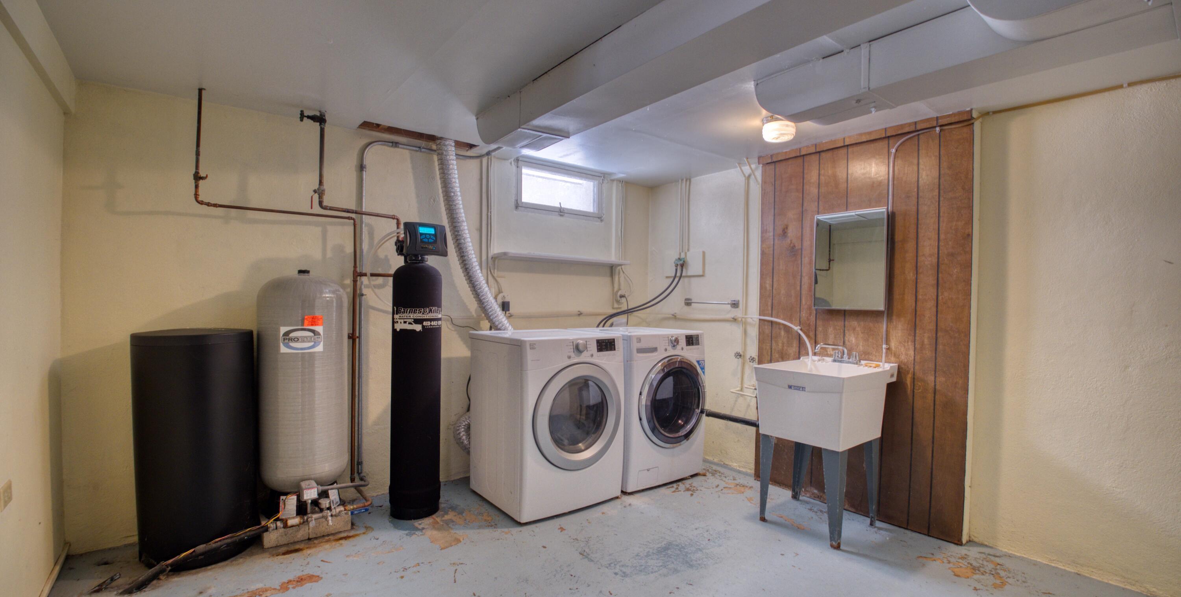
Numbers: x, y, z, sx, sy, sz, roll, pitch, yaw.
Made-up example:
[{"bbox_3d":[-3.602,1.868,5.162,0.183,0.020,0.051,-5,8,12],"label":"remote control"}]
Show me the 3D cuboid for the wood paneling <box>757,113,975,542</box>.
[{"bbox_3d":[1.531,0.143,2.925,0.060,2.170,1.150,1,0,-41],"label":"wood paneling"}]

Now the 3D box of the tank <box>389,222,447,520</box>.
[{"bbox_3d":[-0.975,0.381,2.793,0.280,1.610,0.300,1,0,-34],"label":"tank"}]

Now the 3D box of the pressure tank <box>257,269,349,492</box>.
[{"bbox_3d":[-1.490,0.446,2.570,0.410,1.180,0.410,1,0,-34],"label":"pressure tank"}]

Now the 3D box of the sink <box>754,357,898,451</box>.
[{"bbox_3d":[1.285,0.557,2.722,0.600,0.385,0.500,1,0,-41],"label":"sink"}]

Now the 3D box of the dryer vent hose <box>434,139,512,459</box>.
[{"bbox_3d":[-0.725,0.004,3.233,0.520,1.950,0.180,1,0,-34],"label":"dryer vent hose"}]

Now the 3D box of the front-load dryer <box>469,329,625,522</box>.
[{"bbox_3d":[-0.274,0.719,3.093,0.686,0.980,0.720,1,0,-36],"label":"front-load dryer"}]

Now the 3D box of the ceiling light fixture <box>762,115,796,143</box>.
[{"bbox_3d":[1.020,-0.911,2.671,0.170,0.105,0.170,1,0,-41],"label":"ceiling light fixture"}]

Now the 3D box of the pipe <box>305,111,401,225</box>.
[{"bbox_3d":[-1.303,-0.717,2.742,0.450,0.580,0.090,1,0,-34],"label":"pipe"}]

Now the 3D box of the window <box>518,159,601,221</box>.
[{"bbox_3d":[-0.212,-0.793,3.681,0.755,0.360,0.080,1,0,-34],"label":"window"}]

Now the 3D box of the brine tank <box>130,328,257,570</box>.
[{"bbox_3d":[-1.869,0.673,2.343,0.450,1.030,0.450,1,0,-34],"label":"brine tank"}]

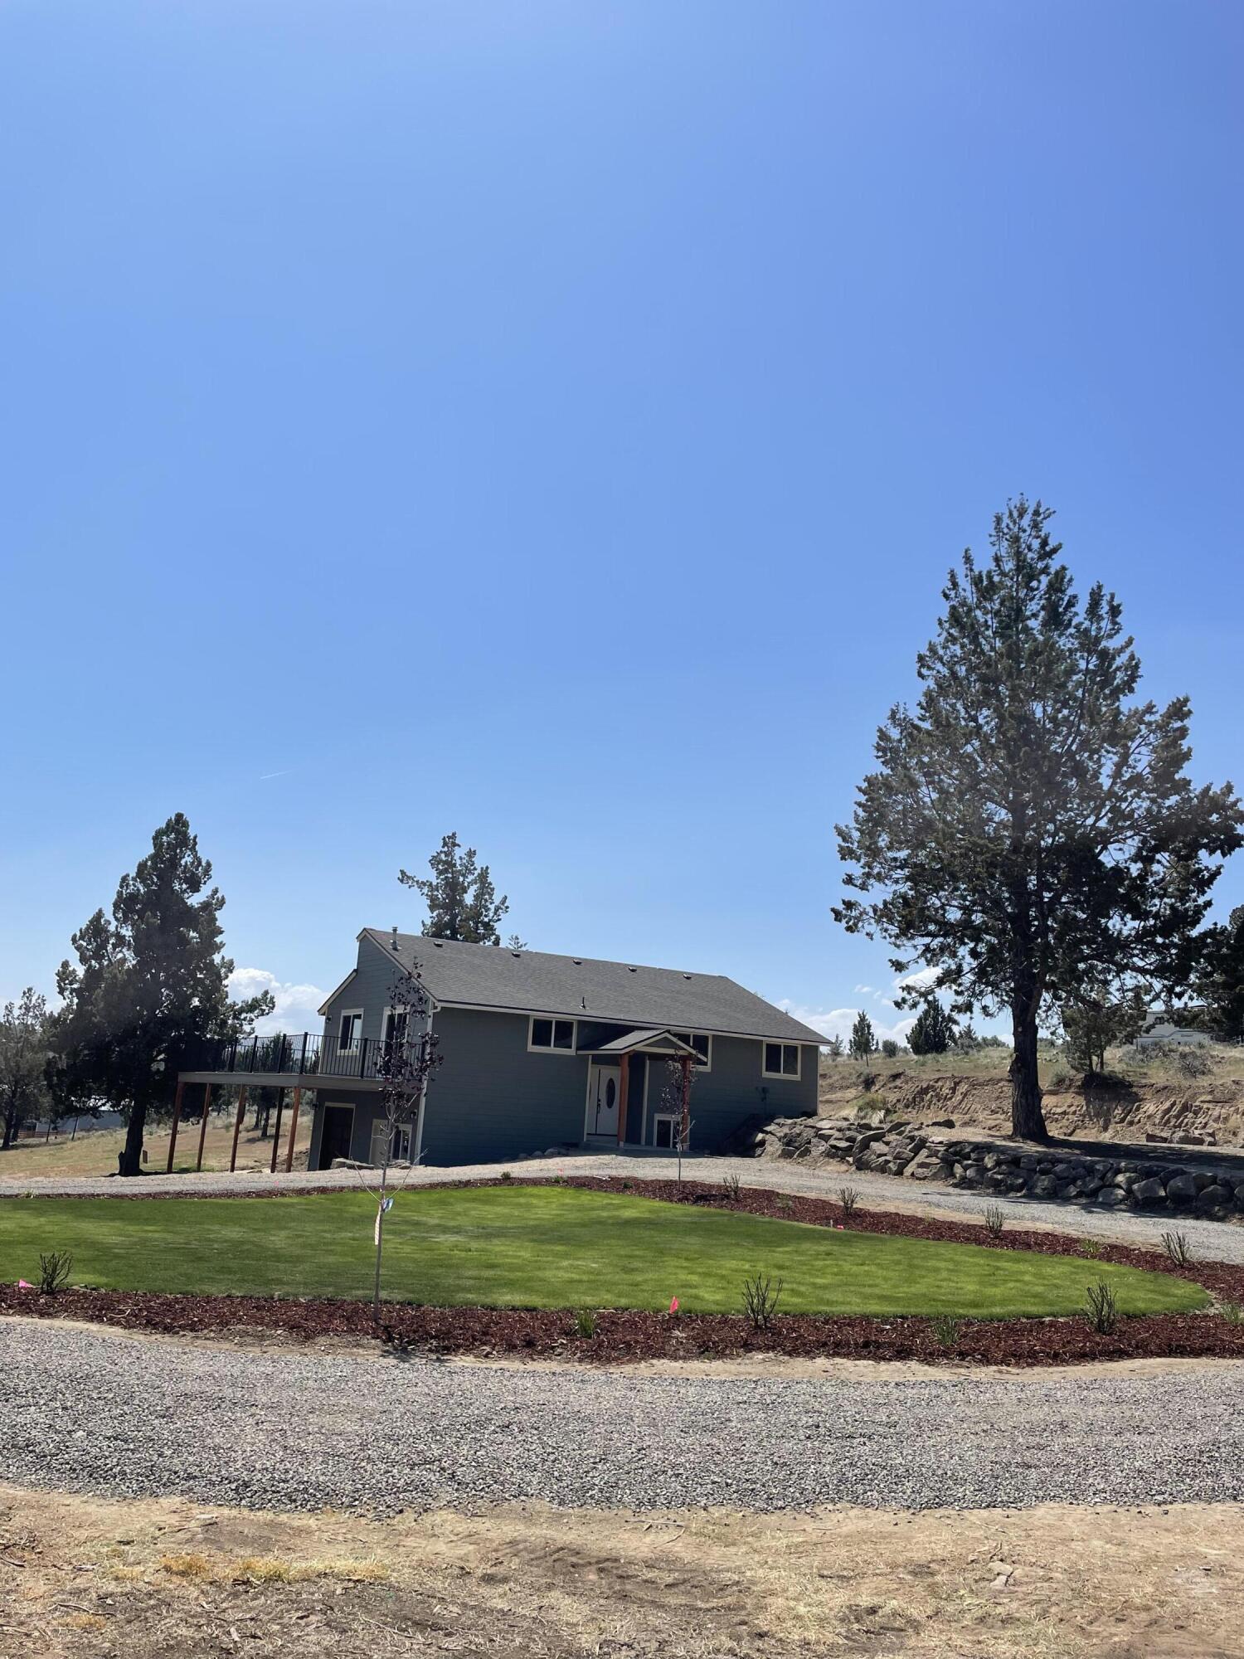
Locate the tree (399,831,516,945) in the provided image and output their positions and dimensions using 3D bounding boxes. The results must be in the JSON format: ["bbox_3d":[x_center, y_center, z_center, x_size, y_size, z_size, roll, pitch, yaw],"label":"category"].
[{"bbox_3d":[-7.529,6.235,51.815,6.000,12.641,6.000,3,-13,0],"label":"tree"}]

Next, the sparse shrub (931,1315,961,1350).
[{"bbox_3d":[2.391,3.695,9.193,0.220,0.216,0.220,3,-13,0],"label":"sparse shrub"}]

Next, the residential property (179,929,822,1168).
[{"bbox_3d":[-3.113,7.747,41.578,19.074,7.650,12.138,12,-15,-34],"label":"residential property"}]

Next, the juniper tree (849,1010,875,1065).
[{"bbox_3d":[9.623,8.264,49.531,1.025,2.141,1.025,3,-13,0],"label":"juniper tree"}]

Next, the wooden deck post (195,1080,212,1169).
[{"bbox_3d":[-13.292,9.488,39.620,0.140,2.729,0.140,11,-15,-32],"label":"wooden deck post"}]

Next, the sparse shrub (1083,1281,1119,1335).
[{"bbox_3d":[3.951,3.934,10.281,0.300,0.395,0.300,3,-13,0],"label":"sparse shrub"}]

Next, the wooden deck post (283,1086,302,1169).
[{"bbox_3d":[-8.668,7.967,32.791,0.140,2.281,0.140,11,-15,-32],"label":"wooden deck post"}]

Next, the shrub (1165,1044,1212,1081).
[{"bbox_3d":[15.102,6.188,33.153,1.203,0.883,1.203,3,-13,0],"label":"shrub"}]

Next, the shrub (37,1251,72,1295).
[{"bbox_3d":[-4.291,3.346,9.421,0.263,0.296,0.263,3,-13,0],"label":"shrub"}]

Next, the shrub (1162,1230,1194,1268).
[{"bbox_3d":[6.737,5.088,15.136,0.377,0.413,0.377,3,-13,0],"label":"shrub"}]

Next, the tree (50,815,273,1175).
[{"bbox_3d":[-15.609,5.535,42.870,7.213,12.401,6.997,3,-13,0],"label":"tree"}]

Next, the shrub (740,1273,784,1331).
[{"bbox_3d":[1.069,3.598,9.519,0.327,0.411,0.327,3,-13,0],"label":"shrub"}]

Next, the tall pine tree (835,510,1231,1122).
[{"bbox_3d":[10.387,-0.693,31.066,9.756,16.430,9.756,3,-13,0],"label":"tall pine tree"}]

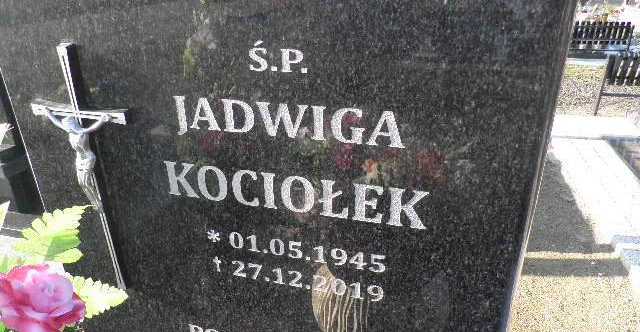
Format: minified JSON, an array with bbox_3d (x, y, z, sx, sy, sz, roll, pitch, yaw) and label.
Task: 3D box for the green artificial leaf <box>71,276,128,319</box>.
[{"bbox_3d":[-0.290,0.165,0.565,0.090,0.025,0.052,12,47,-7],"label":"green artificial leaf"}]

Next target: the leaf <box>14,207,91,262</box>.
[{"bbox_3d":[-0.328,0.088,0.537,0.070,0.028,0.095,29,48,3],"label":"leaf"}]

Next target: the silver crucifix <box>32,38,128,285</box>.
[{"bbox_3d":[-0.340,0.031,0.665,0.160,0.406,0.031,6,26,15],"label":"silver crucifix"}]

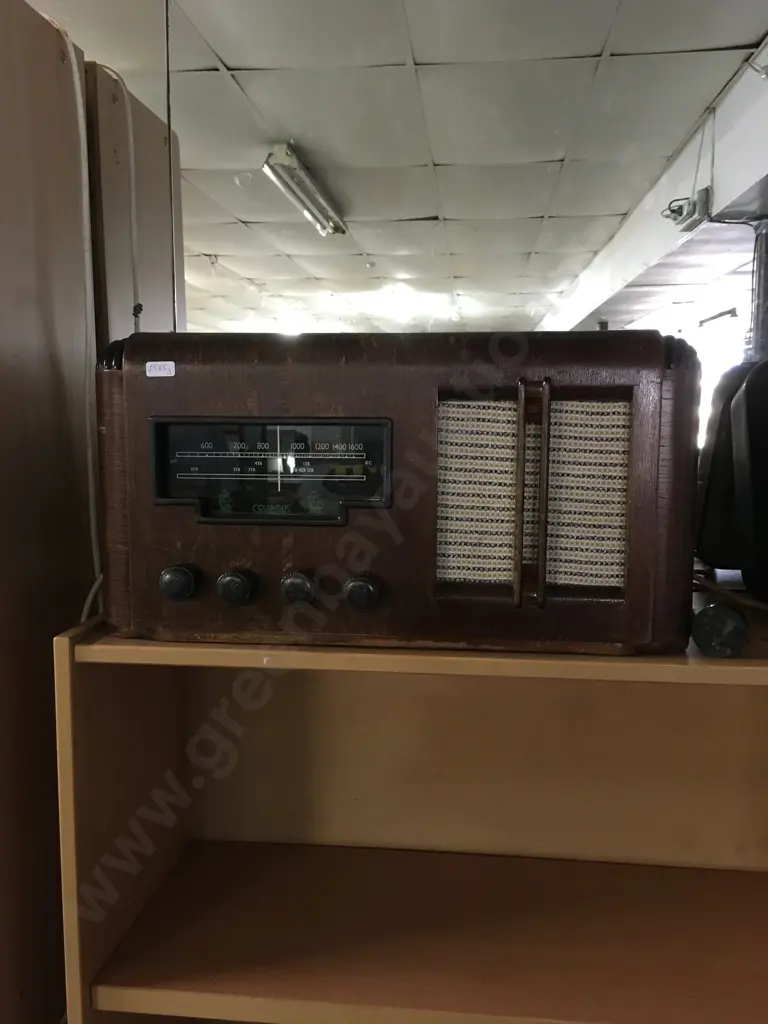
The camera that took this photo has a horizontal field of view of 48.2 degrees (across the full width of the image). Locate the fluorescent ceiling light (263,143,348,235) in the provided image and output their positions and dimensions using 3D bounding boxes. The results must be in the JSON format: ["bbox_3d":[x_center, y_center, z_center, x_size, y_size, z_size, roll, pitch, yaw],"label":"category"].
[{"bbox_3d":[-0.358,-1.579,4.322,0.160,0.095,1.540,1,8,6],"label":"fluorescent ceiling light"}]

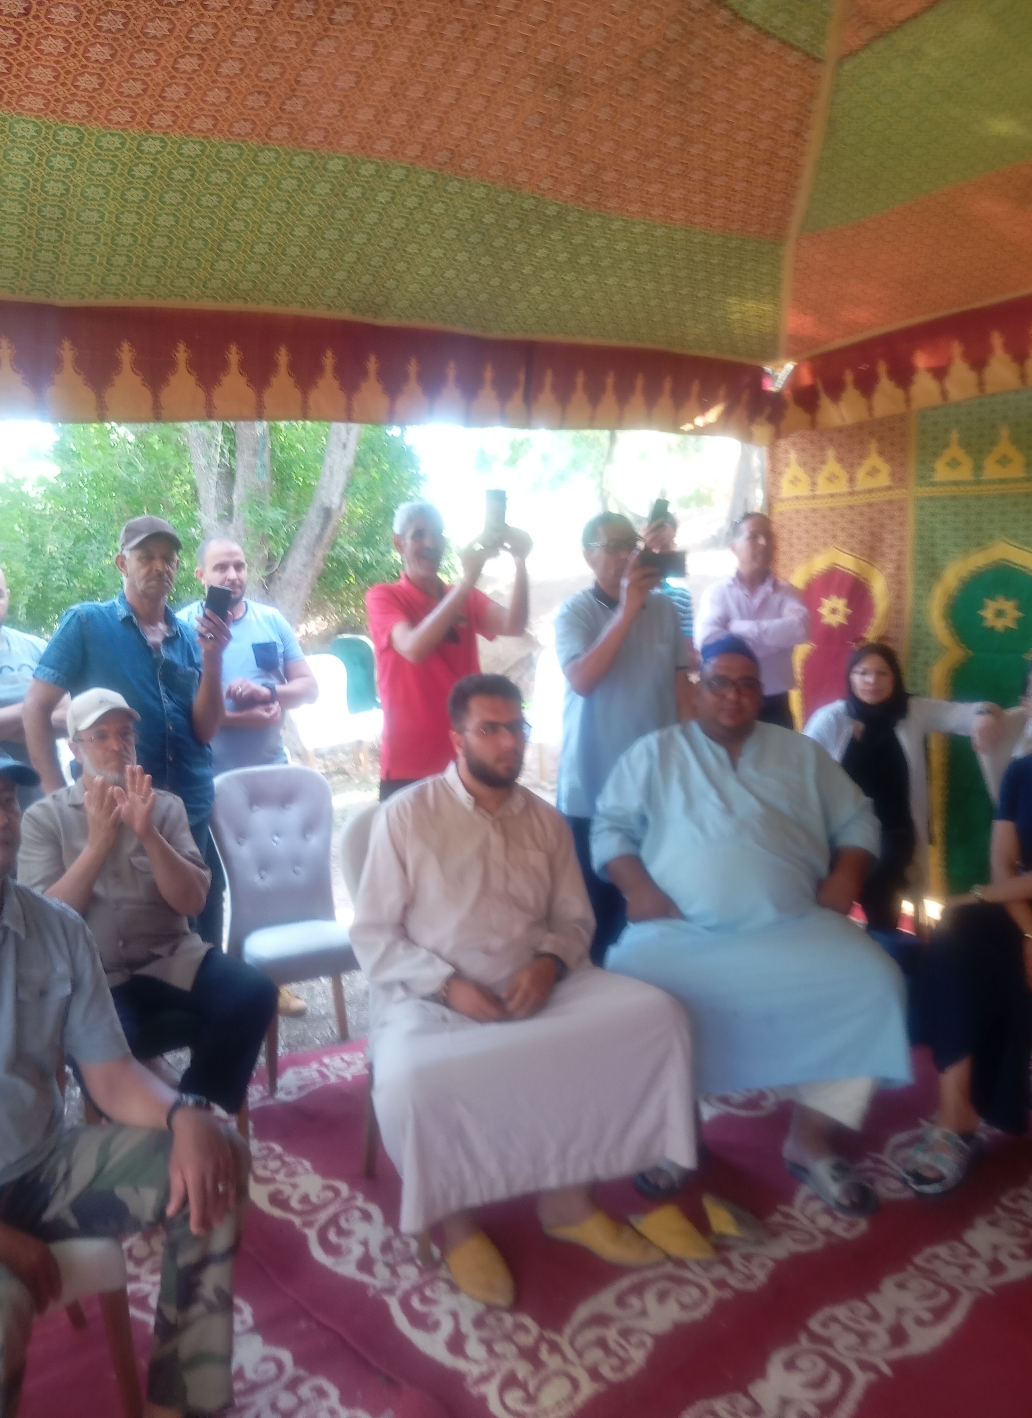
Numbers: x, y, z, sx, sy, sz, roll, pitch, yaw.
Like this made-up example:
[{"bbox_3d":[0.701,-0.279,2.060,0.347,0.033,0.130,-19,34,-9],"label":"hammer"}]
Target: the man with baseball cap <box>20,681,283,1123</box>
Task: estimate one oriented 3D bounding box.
[{"bbox_3d":[-0.997,0.585,3.199,0.560,1.280,0.720,-7,9,-33],"label":"man with baseball cap"}]

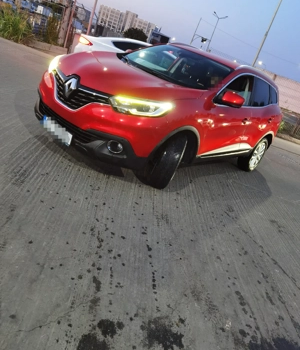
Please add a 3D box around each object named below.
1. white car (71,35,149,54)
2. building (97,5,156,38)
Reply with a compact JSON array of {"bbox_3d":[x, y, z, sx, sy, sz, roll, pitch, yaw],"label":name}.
[{"bbox_3d":[0.027,-3.233,9.800,4.700,1.480,1.830,16,20,-11],"label":"white car"},{"bbox_3d":[-22.252,-130.125,275.381,49.000,26.000,15.000,16,20,-11],"label":"building"}]

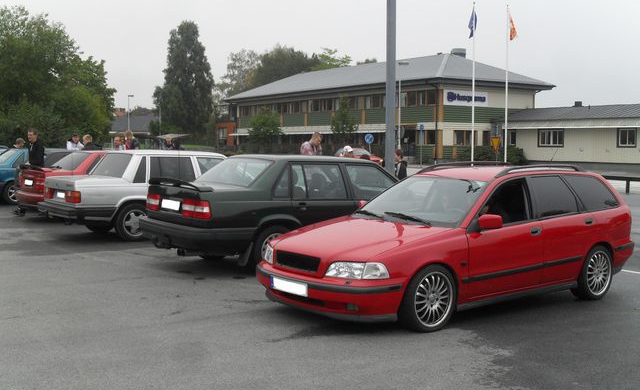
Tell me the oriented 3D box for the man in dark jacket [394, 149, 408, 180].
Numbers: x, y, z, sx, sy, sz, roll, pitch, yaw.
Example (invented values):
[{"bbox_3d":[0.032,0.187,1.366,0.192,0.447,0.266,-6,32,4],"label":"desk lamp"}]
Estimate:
[{"bbox_3d":[1.553,-0.091,15.050,0.300,1.580,0.450,0,4,-9],"label":"man in dark jacket"}]

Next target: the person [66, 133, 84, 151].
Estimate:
[{"bbox_3d":[-5.670,-0.562,18.057,0.550,1.800,0.350,-2,4,-27],"label":"person"}]

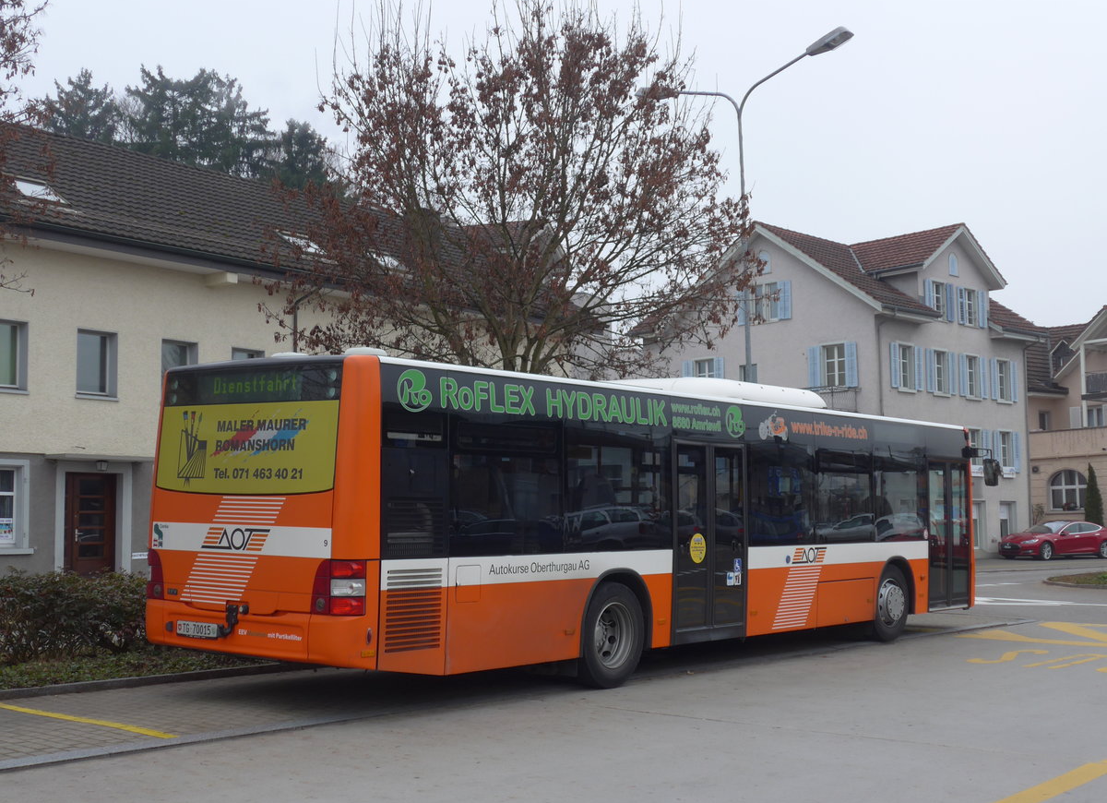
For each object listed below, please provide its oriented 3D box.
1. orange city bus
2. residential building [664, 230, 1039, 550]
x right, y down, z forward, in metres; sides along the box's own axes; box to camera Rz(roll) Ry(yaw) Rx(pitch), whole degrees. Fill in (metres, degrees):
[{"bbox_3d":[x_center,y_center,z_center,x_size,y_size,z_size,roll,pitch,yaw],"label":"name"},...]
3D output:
[{"bbox_3d":[1.212,1.294,16.405,2.530,3.050,12.050,-3,-5,38],"label":"orange city bus"},{"bbox_3d":[12.133,-0.158,62.674,12.805,13.199,13.297,-5,-7,43],"label":"residential building"}]

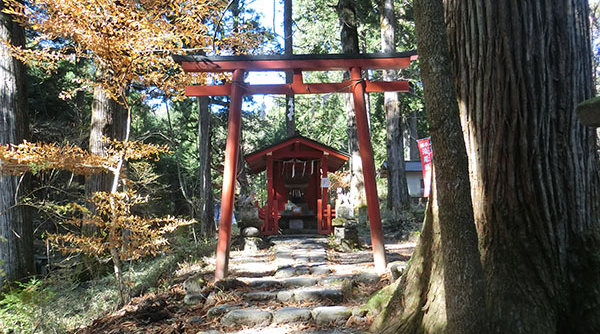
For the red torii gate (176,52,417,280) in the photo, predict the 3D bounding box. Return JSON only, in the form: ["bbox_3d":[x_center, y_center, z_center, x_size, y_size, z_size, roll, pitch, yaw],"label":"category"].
[{"bbox_3d":[-0.007,-0.049,5.848,3.299,3.036,0.330,-1,-7,2],"label":"red torii gate"}]

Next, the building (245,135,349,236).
[{"bbox_3d":[-0.116,0.654,13.015,2.805,2.692,3.000,-1,-7,-1],"label":"building"}]

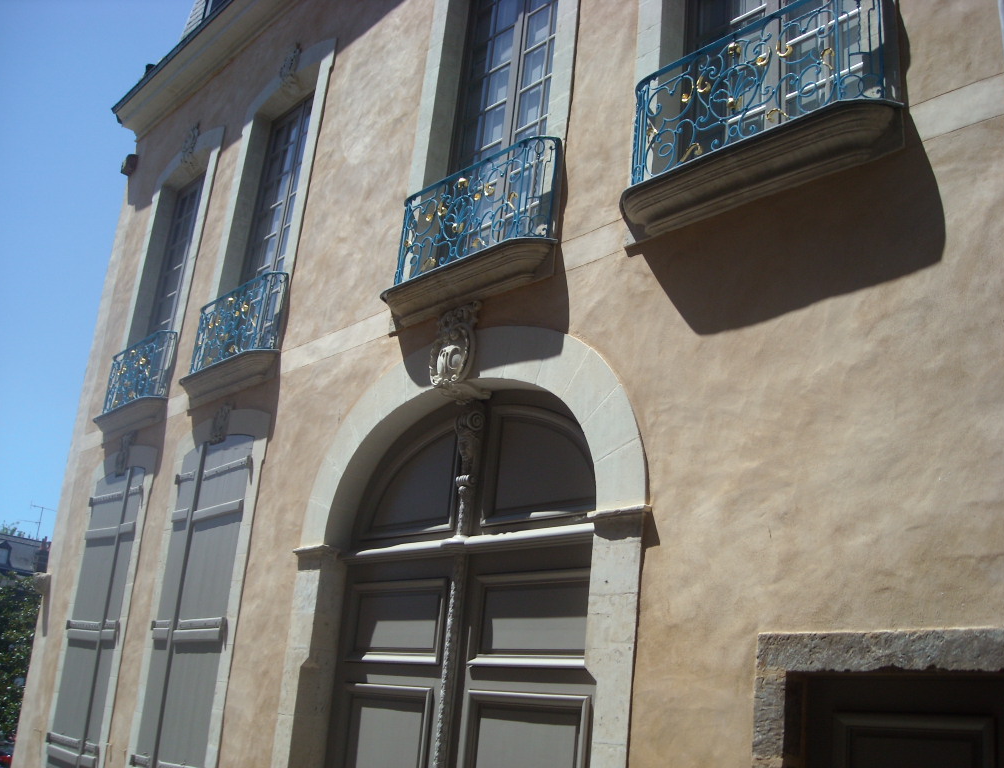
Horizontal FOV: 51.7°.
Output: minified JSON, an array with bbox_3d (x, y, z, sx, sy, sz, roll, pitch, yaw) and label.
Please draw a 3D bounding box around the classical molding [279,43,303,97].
[{"bbox_3d":[-2.257,-3.441,11.222,0.210,0.568,0.269,21,-24,-38],"label":"classical molding"}]

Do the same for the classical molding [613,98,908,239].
[{"bbox_3d":[1.293,-1.143,5.608,0.240,0.261,1.868,21,-24,-38],"label":"classical molding"}]

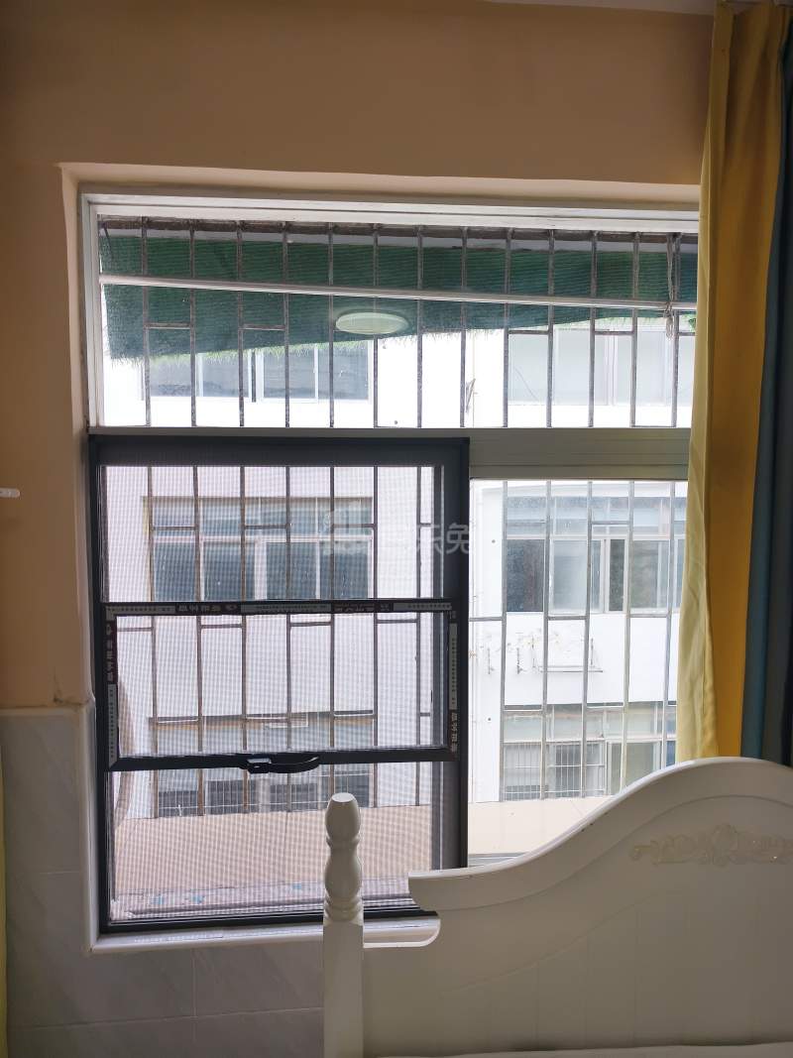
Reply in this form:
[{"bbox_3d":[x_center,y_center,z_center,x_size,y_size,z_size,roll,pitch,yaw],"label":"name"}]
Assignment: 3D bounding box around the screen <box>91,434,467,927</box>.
[{"bbox_3d":[-0.227,0.316,1.460,0.755,1.005,0.040,0,3,-6],"label":"screen"}]

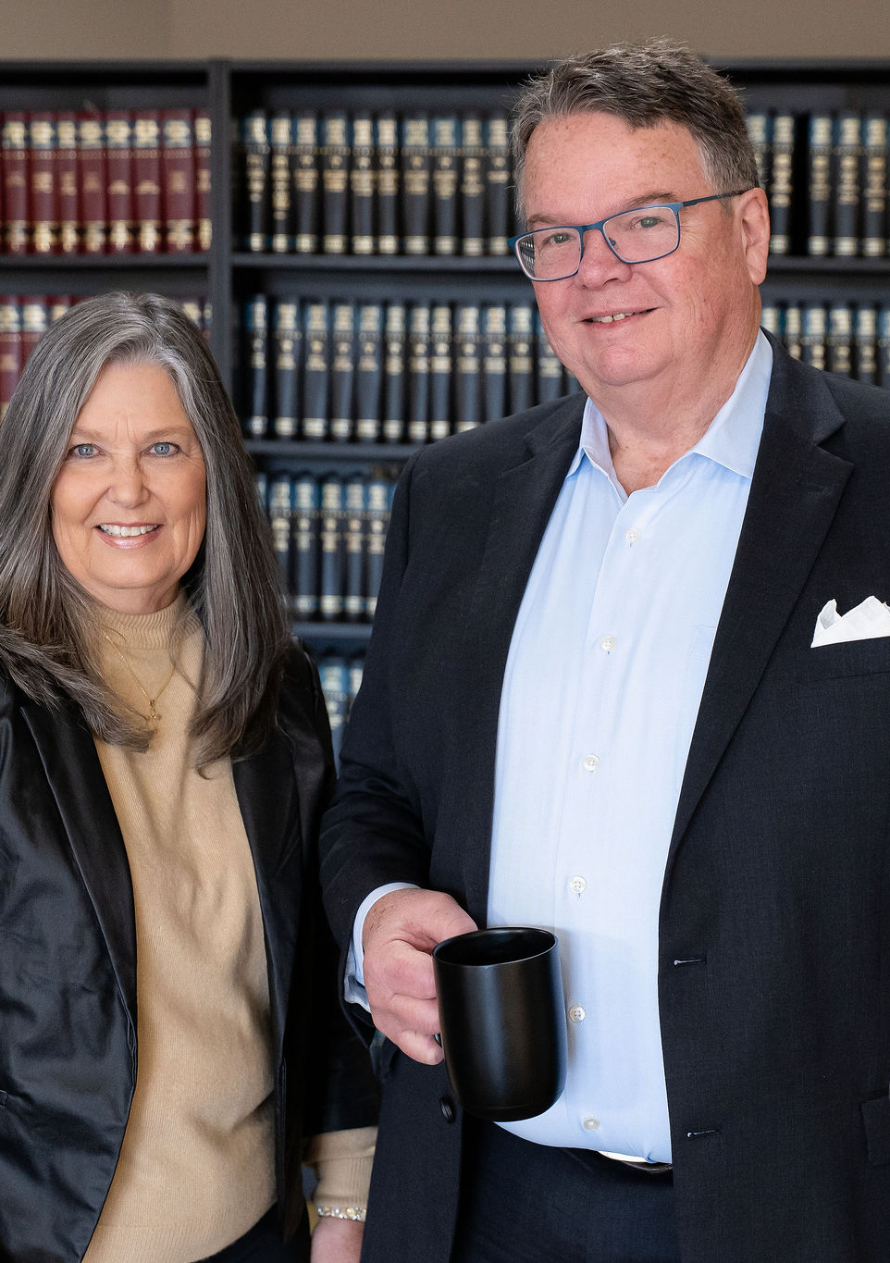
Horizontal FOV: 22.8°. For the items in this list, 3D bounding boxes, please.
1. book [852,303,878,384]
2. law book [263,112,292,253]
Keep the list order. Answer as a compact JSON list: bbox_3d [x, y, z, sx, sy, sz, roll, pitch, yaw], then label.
[{"bbox_3d":[0.727,-0.451,3.870,0.044,0.254,0.178,1,7,6],"label":"book"},{"bbox_3d":[-0.281,-0.790,3.930,0.048,0.254,0.178,1,7,6],"label":"law book"}]

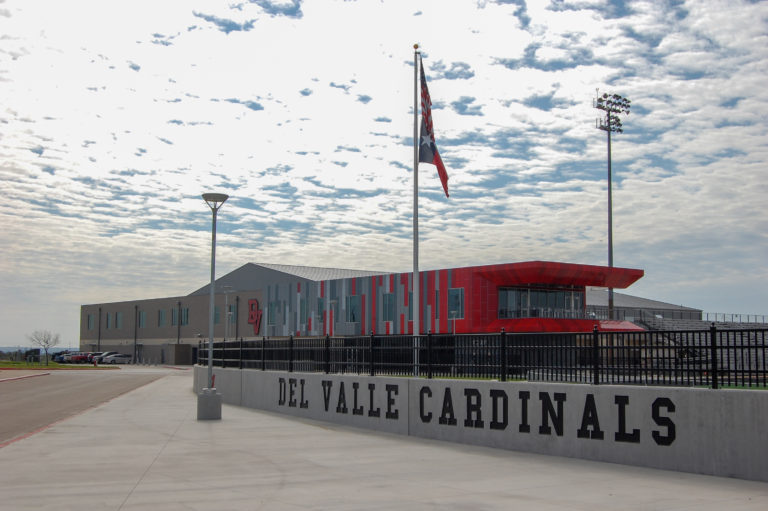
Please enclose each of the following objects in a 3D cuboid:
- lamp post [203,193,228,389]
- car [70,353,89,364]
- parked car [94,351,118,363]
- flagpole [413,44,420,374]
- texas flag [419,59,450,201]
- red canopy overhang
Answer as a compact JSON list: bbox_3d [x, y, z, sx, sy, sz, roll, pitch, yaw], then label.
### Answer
[{"bbox_3d":[-4.277,0.858,24.531,0.620,4.896,0.620,0,-6,0],"label":"lamp post"},{"bbox_3d":[-47.444,16.367,156.135,4.800,1.750,1.900,5,-7,-40],"label":"car"},{"bbox_3d":[-41.755,15.607,149.178,4.600,1.700,1.850,5,-7,-40],"label":"parked car"},{"bbox_3d":[1.038,-1.321,31.275,0.180,11.100,0.180,0,-6,0],"label":"flagpole"},{"bbox_3d":[1.625,-4.118,31.548,1.012,4.489,0.450,0,-6,0],"label":"texas flag"},{"bbox_3d":[17.663,2.305,97.511,16.200,1.900,8.000,5,-7,-40],"label":"red canopy overhang"}]

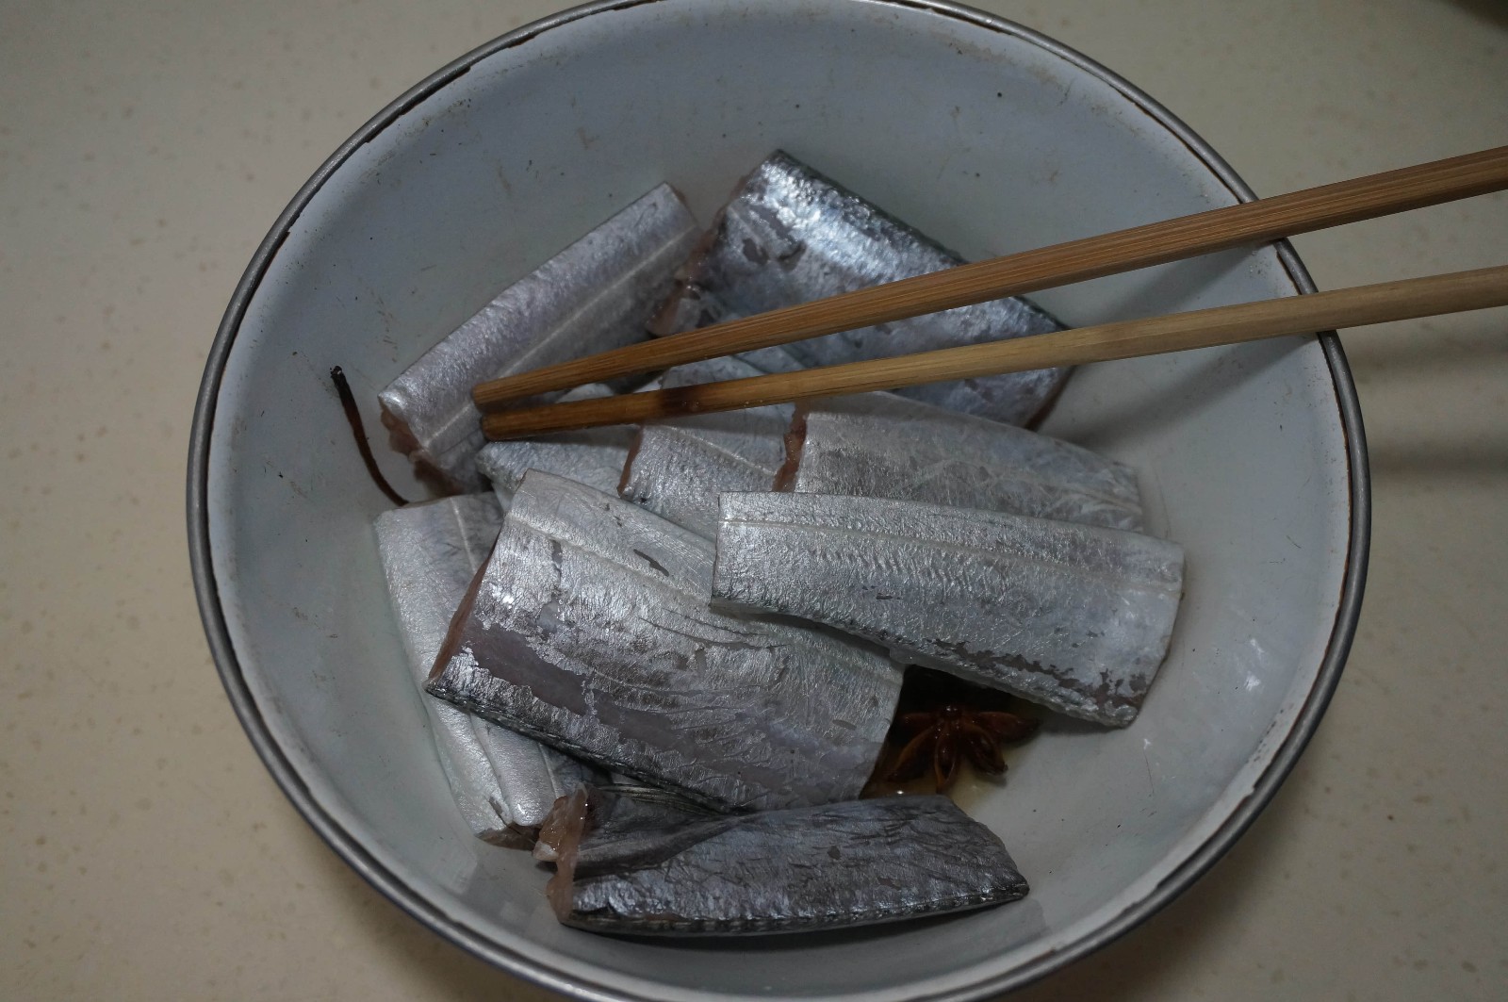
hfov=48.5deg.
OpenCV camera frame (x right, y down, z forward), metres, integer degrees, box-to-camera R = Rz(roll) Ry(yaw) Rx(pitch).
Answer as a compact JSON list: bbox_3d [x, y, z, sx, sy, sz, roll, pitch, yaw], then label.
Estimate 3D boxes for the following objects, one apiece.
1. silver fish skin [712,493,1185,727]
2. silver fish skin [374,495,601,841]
[{"bbox_3d":[0.036,0.019,0.326,0.087,0.014,0.035,11,70,7],"label":"silver fish skin"},{"bbox_3d":[-0.051,0.033,0.334,0.029,0.013,0.072,-13,65,-16],"label":"silver fish skin"}]

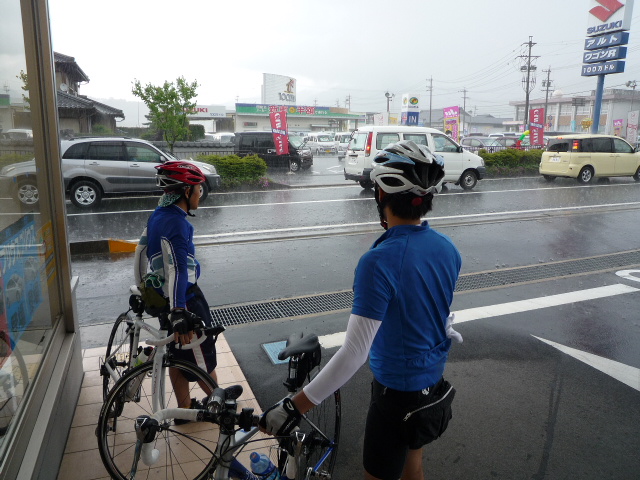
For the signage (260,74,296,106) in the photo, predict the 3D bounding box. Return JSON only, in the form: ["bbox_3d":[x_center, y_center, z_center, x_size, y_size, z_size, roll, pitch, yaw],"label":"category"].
[{"bbox_3d":[-4.879,-17.849,55.000,4.100,4.100,1.000,-5,13,-29],"label":"signage"}]

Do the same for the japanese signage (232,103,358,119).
[{"bbox_3d":[-1.916,-14.891,53.750,17.000,1.300,0.600,-8,14,-33],"label":"japanese signage"}]

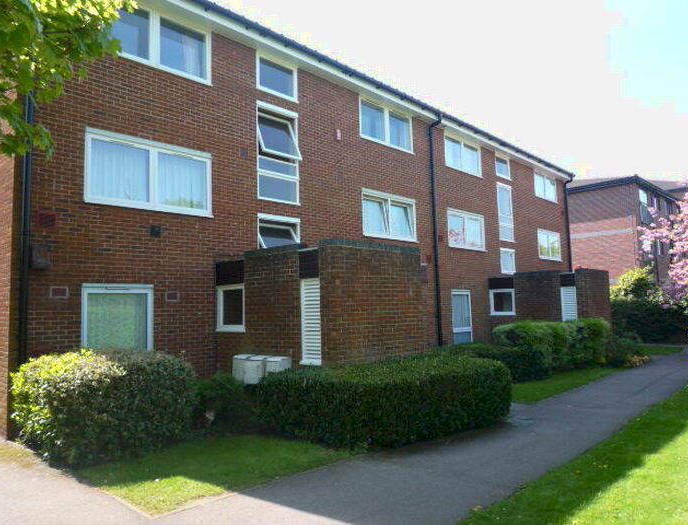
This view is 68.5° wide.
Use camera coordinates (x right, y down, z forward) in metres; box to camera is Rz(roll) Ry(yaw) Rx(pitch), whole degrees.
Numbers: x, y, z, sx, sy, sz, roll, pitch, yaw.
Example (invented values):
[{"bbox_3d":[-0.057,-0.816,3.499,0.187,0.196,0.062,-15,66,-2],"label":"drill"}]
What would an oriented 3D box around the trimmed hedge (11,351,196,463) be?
[{"bbox_3d":[-3.178,1.819,6.866,1.920,1.180,1.750,-6,-7,43],"label":"trimmed hedge"}]

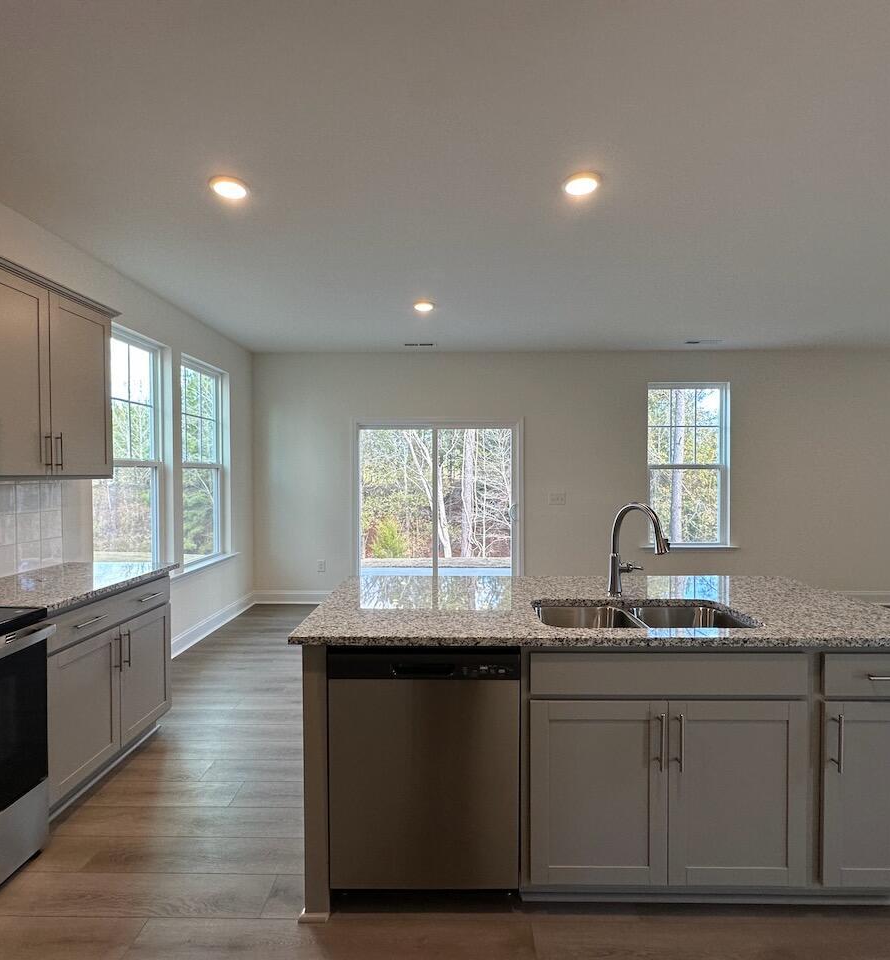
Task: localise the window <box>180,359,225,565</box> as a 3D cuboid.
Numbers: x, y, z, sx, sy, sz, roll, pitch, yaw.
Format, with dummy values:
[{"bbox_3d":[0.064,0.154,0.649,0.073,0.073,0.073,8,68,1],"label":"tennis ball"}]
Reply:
[{"bbox_3d":[-2.162,-0.138,4.616,0.110,1.765,0.880,0,1,1],"label":"window"}]

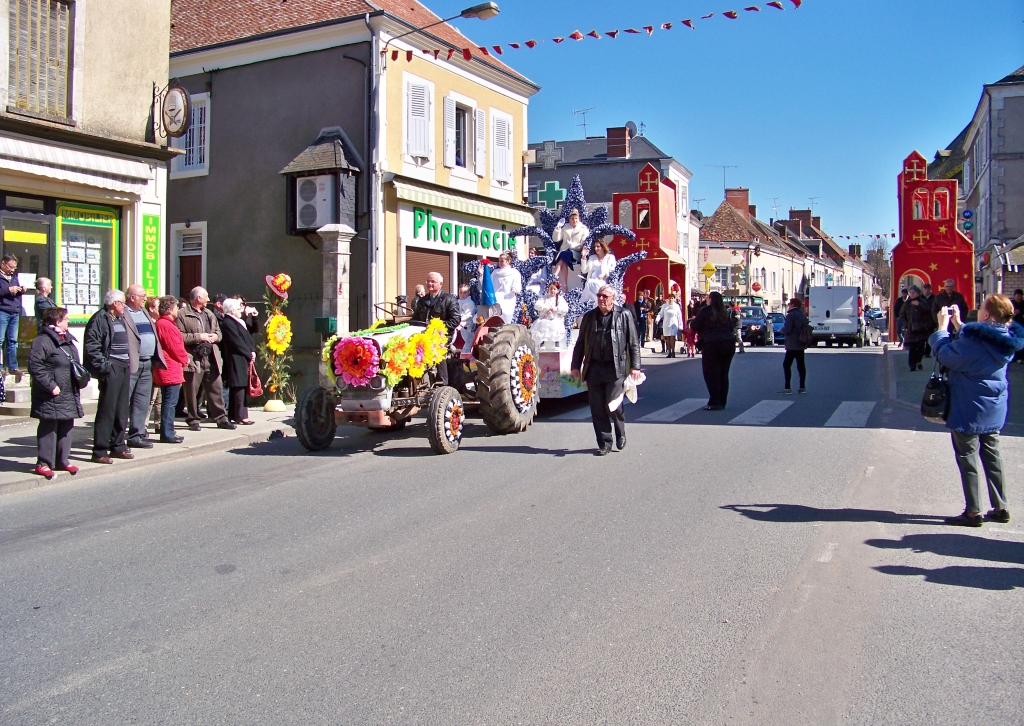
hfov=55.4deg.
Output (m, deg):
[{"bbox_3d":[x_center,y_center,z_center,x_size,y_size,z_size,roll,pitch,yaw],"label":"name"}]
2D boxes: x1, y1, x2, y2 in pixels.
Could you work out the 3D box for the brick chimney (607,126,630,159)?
[{"bbox_3d":[4.037,-8.357,37.000,0.750,1.180,0.500,2,3,27],"label":"brick chimney"}]

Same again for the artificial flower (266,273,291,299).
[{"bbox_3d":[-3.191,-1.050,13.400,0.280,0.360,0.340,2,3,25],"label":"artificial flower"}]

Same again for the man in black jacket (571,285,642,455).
[{"bbox_3d":[0.983,0.078,10.150,0.720,1.750,0.480,1,3,16],"label":"man in black jacket"}]

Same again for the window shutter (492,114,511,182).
[{"bbox_3d":[-0.249,-5.325,24.350,0.140,1.560,0.920,2,3,31],"label":"window shutter"}]

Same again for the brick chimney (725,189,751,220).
[{"bbox_3d":[14.091,-9.904,61.000,1.450,2.150,0.600,1,3,21],"label":"brick chimney"}]

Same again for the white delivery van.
[{"bbox_3d":[11.472,-1.622,34.194,1.900,1.960,4.750,1,3,21],"label":"white delivery van"}]

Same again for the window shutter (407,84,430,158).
[{"bbox_3d":[-2.171,-5.631,22.666,0.560,1.660,0.050,-3,4,-42],"label":"window shutter"}]

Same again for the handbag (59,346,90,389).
[{"bbox_3d":[-4.059,0.047,9.120,0.150,0.380,0.280,-2,4,-37],"label":"handbag"}]

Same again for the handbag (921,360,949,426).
[{"bbox_3d":[3.084,0.215,7.100,0.270,0.440,0.140,2,4,34],"label":"handbag"}]

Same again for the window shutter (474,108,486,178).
[{"bbox_3d":[-0.815,-5.794,25.649,0.050,1.660,0.540,2,4,28],"label":"window shutter"}]

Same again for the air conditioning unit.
[{"bbox_3d":[-4.295,-3.571,21.685,0.960,1.150,0.360,2,4,32],"label":"air conditioning unit"}]

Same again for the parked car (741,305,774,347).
[{"bbox_3d":[8.554,-1.371,35.411,1.750,1.430,4.400,1,3,20],"label":"parked car"}]

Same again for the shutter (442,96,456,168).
[{"bbox_3d":[-1.529,-5.690,24.078,0.050,1.660,0.540,2,4,28],"label":"shutter"}]

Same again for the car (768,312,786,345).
[{"bbox_3d":[11.831,-1.515,43.500,1.720,1.420,4.000,2,3,23],"label":"car"}]

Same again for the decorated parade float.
[{"bbox_3d":[-0.122,-1.152,13.744,2.500,3.850,7.900,2,3,24],"label":"decorated parade float"}]

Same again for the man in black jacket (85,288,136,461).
[{"bbox_3d":[-3.979,0.133,9.650,0.400,1.720,0.540,2,4,38],"label":"man in black jacket"}]

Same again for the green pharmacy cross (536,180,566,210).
[{"bbox_3d":[1.055,-4.392,25.571,0.750,0.770,0.200,1,3,27],"label":"green pharmacy cross"}]

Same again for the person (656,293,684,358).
[{"bbox_3d":[4.173,-0.987,25.700,0.720,1.660,0.380,1,3,13],"label":"person"}]

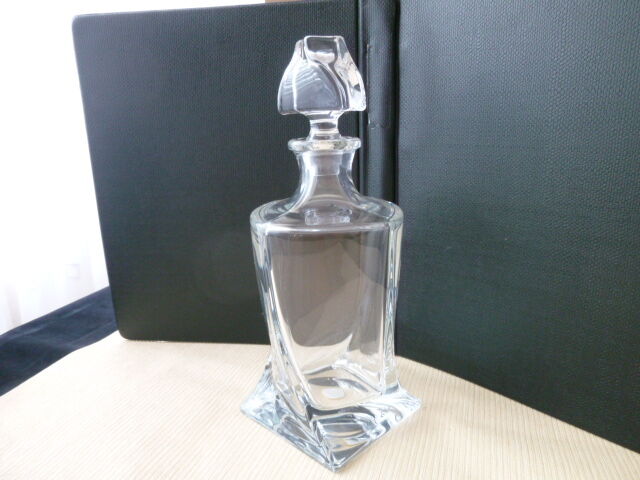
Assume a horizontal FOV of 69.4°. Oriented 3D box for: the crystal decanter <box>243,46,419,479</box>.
[{"bbox_3d":[0.005,0.000,0.363,0.112,0.295,0.112,12,20,43],"label":"crystal decanter"}]

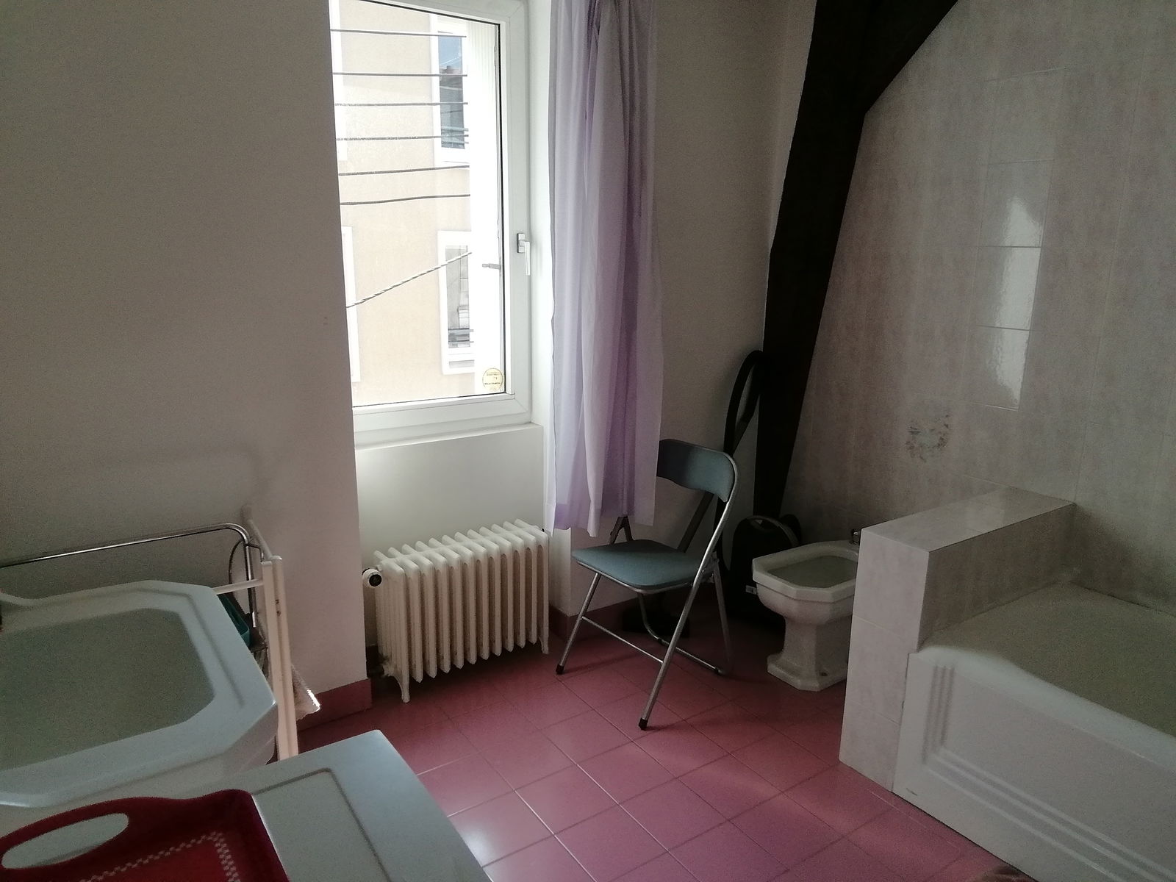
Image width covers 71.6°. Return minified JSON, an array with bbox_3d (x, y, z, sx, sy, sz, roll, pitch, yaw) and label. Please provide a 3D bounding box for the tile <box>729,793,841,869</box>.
[{"bbox_3d":[0.497,0.981,2.057,0.198,0.010,0.198,-8,17,-34],"label":"tile"}]

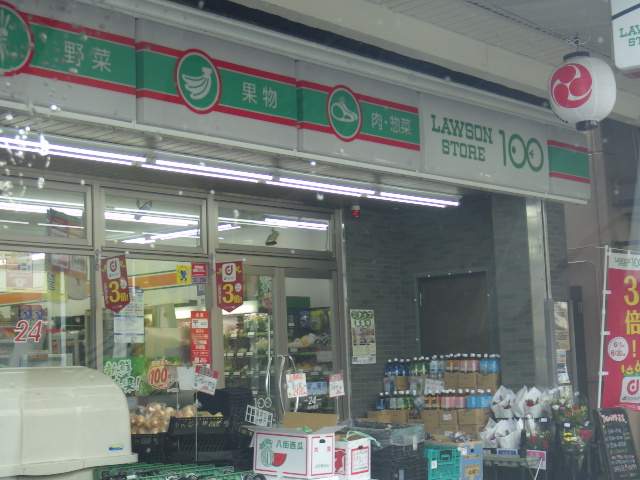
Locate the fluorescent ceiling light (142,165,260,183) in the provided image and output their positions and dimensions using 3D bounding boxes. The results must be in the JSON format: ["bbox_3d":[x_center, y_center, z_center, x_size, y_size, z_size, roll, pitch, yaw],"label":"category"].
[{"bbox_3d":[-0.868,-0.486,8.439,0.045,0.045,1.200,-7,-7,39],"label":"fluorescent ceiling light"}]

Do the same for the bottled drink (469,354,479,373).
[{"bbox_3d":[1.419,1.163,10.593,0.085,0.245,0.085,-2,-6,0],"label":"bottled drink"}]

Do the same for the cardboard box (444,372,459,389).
[{"bbox_3d":[1.280,1.296,10.569,0.187,0.153,0.250,-9,-9,42],"label":"cardboard box"}]

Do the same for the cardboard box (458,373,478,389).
[{"bbox_3d":[1.440,1.294,10.507,0.204,0.160,0.270,-8,-8,41],"label":"cardboard box"}]

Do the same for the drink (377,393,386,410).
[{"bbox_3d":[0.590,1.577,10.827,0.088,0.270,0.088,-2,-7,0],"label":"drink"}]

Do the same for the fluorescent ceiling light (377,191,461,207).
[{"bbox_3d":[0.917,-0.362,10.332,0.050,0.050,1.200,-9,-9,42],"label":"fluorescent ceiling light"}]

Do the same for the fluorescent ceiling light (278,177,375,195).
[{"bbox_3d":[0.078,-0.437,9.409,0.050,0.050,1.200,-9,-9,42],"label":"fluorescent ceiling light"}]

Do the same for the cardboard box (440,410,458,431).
[{"bbox_3d":[1.251,1.625,10.393,0.197,0.182,0.290,-7,-7,39],"label":"cardboard box"}]

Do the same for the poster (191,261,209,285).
[{"bbox_3d":[-1.007,0.281,9.597,0.010,0.190,0.195,-7,-7,39],"label":"poster"}]

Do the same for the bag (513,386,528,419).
[{"bbox_3d":[1.720,1.397,9.856,0.170,0.280,0.160,-9,-9,42],"label":"bag"}]

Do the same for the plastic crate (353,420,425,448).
[{"bbox_3d":[0.614,1.755,10.232,0.394,0.170,0.547,-7,-7,39],"label":"plastic crate"}]

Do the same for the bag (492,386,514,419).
[{"bbox_3d":[1.564,1.385,9.770,0.170,0.280,0.150,-7,-7,39],"label":"bag"}]

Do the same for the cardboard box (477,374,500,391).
[{"bbox_3d":[1.591,1.295,10.361,0.211,0.165,0.250,-8,-8,41],"label":"cardboard box"}]

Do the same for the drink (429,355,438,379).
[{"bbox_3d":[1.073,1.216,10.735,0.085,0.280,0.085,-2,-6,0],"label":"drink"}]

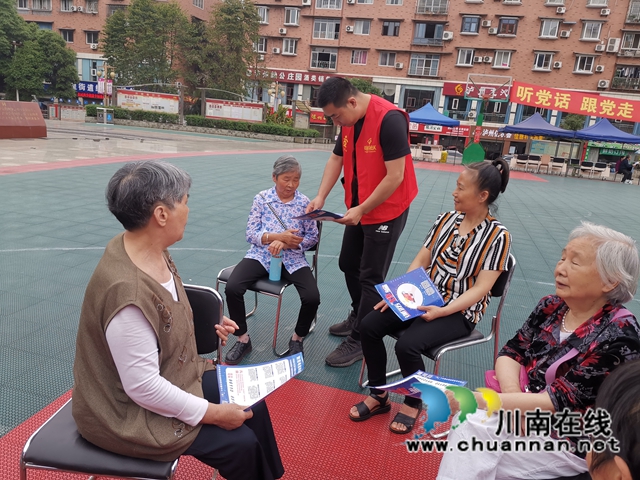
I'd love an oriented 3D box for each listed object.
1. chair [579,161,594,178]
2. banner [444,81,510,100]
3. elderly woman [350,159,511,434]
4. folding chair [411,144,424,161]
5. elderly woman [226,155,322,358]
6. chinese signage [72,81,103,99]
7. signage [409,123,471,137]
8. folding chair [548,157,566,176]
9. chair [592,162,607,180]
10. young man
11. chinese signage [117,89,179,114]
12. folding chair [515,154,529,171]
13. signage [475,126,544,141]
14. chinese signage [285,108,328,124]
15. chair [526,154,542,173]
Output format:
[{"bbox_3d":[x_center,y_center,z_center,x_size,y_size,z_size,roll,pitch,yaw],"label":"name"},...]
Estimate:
[{"bbox_3d":[12.325,-3.216,23.000,0.480,0.840,0.520,10,14,23],"label":"chair"},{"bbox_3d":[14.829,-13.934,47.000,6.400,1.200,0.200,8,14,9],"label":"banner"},{"bbox_3d":[0.589,0.255,2.588,0.850,1.300,0.530,-6,18,-39],"label":"elderly woman"},{"bbox_3d":[4.754,-4.316,24.298,0.510,0.820,0.550,8,14,10],"label":"folding chair"},{"bbox_3d":[-0.293,0.087,3.192,0.580,1.220,0.740,7,13,11],"label":"elderly woman"},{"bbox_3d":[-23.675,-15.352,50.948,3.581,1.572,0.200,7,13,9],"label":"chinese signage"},{"bbox_3d":[11.583,-10.922,49.157,6.278,1.095,0.200,7,13,9],"label":"signage"},{"bbox_3d":[10.999,-3.431,23.138,0.510,0.820,0.550,8,14,10],"label":"folding chair"},{"bbox_3d":[12.811,-3.119,22.800,0.480,0.840,0.520,10,14,23],"label":"chair"},{"bbox_3d":[0.264,-0.093,3.121,0.600,1.690,0.550,-4,15,-34],"label":"young man"},{"bbox_3d":[-10.337,-8.275,30.000,3.750,1.200,0.120,6,13,1],"label":"chinese signage"},{"bbox_3d":[9.664,-3.751,23.929,0.510,0.820,0.550,8,14,10],"label":"folding chair"},{"bbox_3d":[18.117,-10.199,48.132,6.846,1.072,0.200,7,13,9],"label":"signage"},{"bbox_3d":[-1.429,-12.649,51.139,4.496,1.238,0.200,7,13,9],"label":"chinese signage"},{"bbox_3d":[10.211,-3.654,23.745,0.510,0.820,0.550,8,14,10],"label":"chair"}]

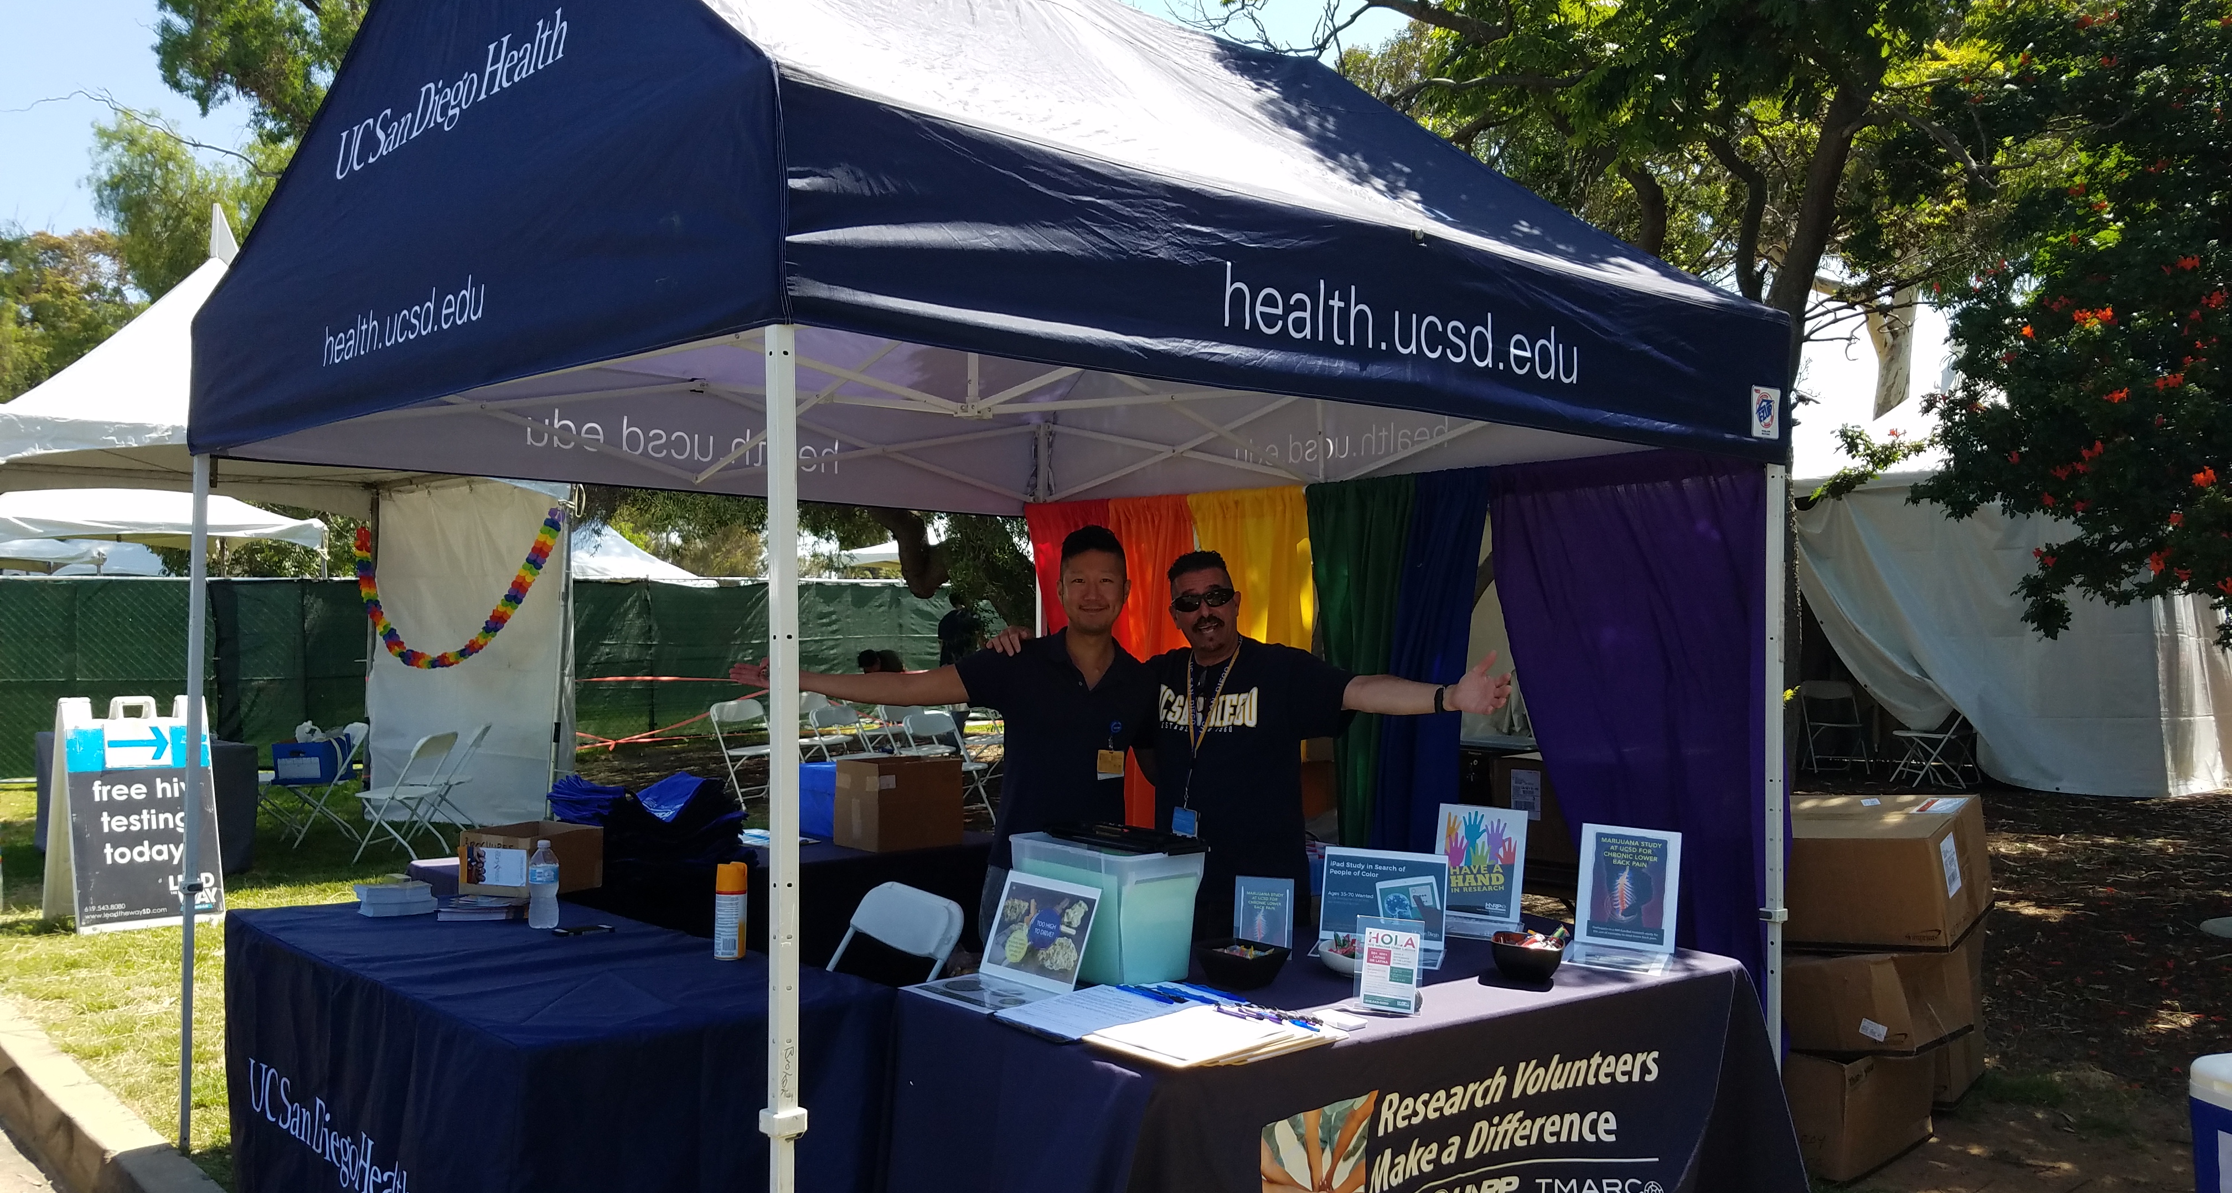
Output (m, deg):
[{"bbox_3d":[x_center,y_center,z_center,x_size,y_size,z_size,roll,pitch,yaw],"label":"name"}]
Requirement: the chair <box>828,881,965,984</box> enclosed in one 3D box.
[{"bbox_3d":[-0.696,1.151,4.306,0.480,0.790,0.450,1,-1,-39],"label":"chair"}]

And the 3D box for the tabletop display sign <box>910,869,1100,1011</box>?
[{"bbox_3d":[-0.232,0.691,3.388,0.295,0.203,0.279,1,-1,-45],"label":"tabletop display sign"}]

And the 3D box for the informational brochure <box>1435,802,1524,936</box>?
[{"bbox_3d":[0.847,0.634,3.890,0.218,0.262,0.150,0,-1,27],"label":"informational brochure"}]

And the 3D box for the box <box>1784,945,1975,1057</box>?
[{"bbox_3d":[2.154,1.122,4.807,0.430,0.255,0.440,0,-1,42],"label":"box"}]

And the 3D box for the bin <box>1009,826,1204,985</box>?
[{"bbox_3d":[-0.013,0.637,3.490,0.240,0.272,0.365,1,-1,-43],"label":"bin"}]

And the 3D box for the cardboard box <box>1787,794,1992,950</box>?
[{"bbox_3d":[2.198,0.811,4.988,0.590,0.315,0.530,-6,3,41],"label":"cardboard box"}]

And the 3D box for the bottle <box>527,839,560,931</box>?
[{"bbox_3d":[-1.359,0.678,3.987,0.068,0.206,0.068,0,-1,0],"label":"bottle"}]

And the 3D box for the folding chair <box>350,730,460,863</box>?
[{"bbox_3d":[-4.316,1.203,10.226,0.470,0.785,0.450,0,-1,3],"label":"folding chair"}]

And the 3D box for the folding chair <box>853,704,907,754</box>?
[{"bbox_3d":[-2.006,1.261,14.486,0.480,0.790,0.450,0,-1,40],"label":"folding chair"}]

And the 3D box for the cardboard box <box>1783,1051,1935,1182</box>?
[{"bbox_3d":[1.963,1.390,4.728,0.600,0.310,0.450,1,-1,-44],"label":"cardboard box"}]

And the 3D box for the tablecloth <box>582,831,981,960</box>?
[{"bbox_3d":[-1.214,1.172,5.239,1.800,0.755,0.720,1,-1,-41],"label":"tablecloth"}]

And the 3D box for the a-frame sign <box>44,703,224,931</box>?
[{"bbox_3d":[-4.744,1.018,8.144,0.620,1.080,0.660,1,-1,-39],"label":"a-frame sign"}]

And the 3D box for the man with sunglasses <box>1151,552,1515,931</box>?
[{"bbox_3d":[0.406,0.705,4.009,1.080,1.640,0.420,0,-1,12],"label":"man with sunglasses"}]

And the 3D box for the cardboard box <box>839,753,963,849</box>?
[{"bbox_3d":[-0.693,0.666,5.402,0.326,0.270,0.250,1,-1,-40],"label":"cardboard box"}]

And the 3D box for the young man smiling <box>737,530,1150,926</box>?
[{"bbox_3d":[-0.374,0.669,3.939,1.070,1.690,0.400,0,-1,0],"label":"young man smiling"}]

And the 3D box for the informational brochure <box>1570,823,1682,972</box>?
[{"bbox_3d":[1.127,0.662,3.722,0.220,0.268,0.190,0,-1,25],"label":"informational brochure"}]

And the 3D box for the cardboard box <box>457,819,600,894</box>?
[{"bbox_3d":[-1.559,0.706,4.482,0.245,0.160,0.265,0,-1,28],"label":"cardboard box"}]

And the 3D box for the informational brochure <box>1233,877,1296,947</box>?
[{"bbox_3d":[0.311,0.679,3.549,0.128,0.172,0.060,0,-1,19],"label":"informational brochure"}]

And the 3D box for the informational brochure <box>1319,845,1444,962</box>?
[{"bbox_3d":[0.592,0.689,3.747,0.280,0.210,0.170,0,-1,17],"label":"informational brochure"}]

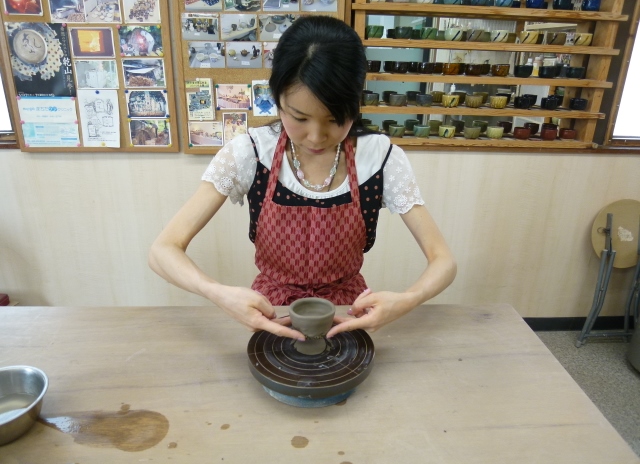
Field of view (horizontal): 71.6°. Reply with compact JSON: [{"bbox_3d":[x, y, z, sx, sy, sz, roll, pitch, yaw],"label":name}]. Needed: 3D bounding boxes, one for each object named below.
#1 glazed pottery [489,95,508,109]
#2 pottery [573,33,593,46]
[{"bbox_3d":[0.750,-0.544,1.863,0.064,0.049,0.064,1,20,0],"label":"glazed pottery"},{"bbox_3d":[1.069,-0.778,1.803,0.063,0.046,0.063,0,20,-4],"label":"pottery"}]

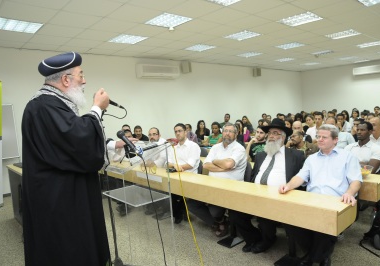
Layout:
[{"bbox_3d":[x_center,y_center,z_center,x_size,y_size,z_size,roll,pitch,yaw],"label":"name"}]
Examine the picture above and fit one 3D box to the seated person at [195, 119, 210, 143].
[{"bbox_3d":[0.194,0.381,6.314,0.480,1.307,0.720,1,6,37],"label":"seated person"}]

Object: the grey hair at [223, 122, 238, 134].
[{"bbox_3d":[0.494,-0.057,3.327,0.180,0.150,0.190,-1,6,25],"label":"grey hair"}]

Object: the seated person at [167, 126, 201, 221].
[{"bbox_3d":[-0.165,0.579,3.800,0.500,1.405,0.700,1,7,38],"label":"seated person"}]

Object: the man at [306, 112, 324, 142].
[{"bbox_3d":[2.277,0.334,5.029,0.520,1.391,0.750,2,7,44],"label":"man"}]

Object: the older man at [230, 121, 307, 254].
[{"bbox_3d":[0.790,0.585,2.899,0.620,1.445,0.740,1,7,41],"label":"older man"}]

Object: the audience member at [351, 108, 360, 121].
[{"bbox_3d":[3.971,0.100,6.729,0.480,1.356,0.720,2,7,44],"label":"audience member"}]

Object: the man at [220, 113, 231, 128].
[{"bbox_3d":[1.015,0.148,8.023,0.500,1.369,0.720,1,7,41],"label":"man"}]

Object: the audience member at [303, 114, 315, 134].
[{"bbox_3d":[2.487,0.271,5.927,0.460,1.332,0.720,2,7,44],"label":"audience member"}]

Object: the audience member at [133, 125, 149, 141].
[{"bbox_3d":[-1.224,0.500,6.061,0.500,1.278,0.720,1,6,37],"label":"audience member"}]

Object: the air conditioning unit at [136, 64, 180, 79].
[{"bbox_3d":[-0.806,-1.585,7.268,1.200,0.350,0.220,-8,7,-41],"label":"air conditioning unit"}]

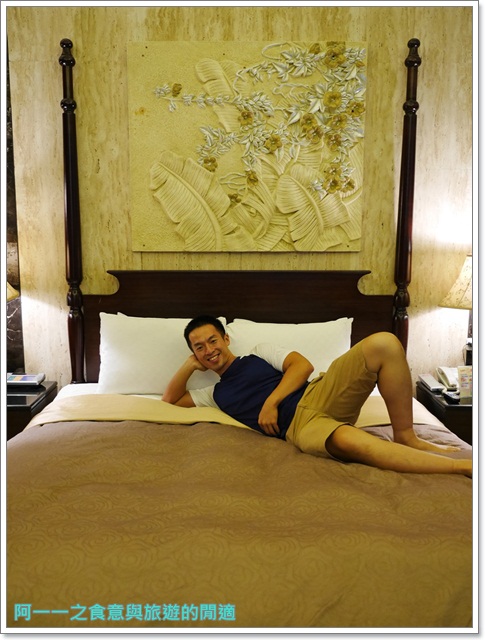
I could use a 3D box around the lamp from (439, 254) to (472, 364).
[{"bbox_3d":[1.205,0.031,3.194,0.430,0.720,0.430,0,9,0],"label":"lamp"}]

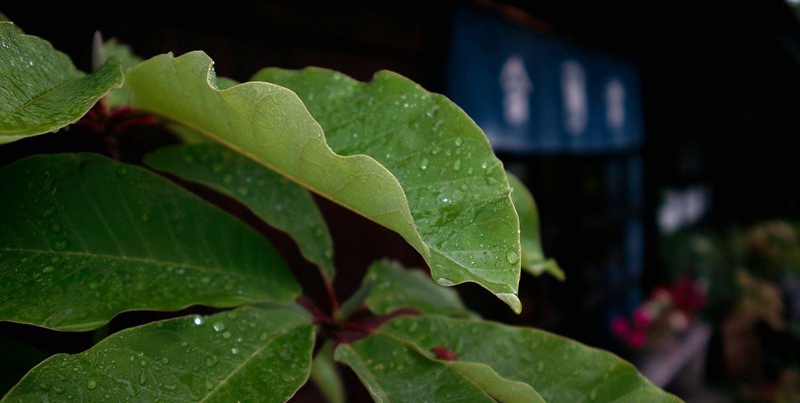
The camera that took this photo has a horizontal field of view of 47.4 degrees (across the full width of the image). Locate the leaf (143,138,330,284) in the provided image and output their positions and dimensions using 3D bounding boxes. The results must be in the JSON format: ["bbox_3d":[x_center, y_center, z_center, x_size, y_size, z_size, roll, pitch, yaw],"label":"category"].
[{"bbox_3d":[-0.106,-0.008,0.663,0.196,0.030,0.073,31,31,27],"label":"leaf"}]

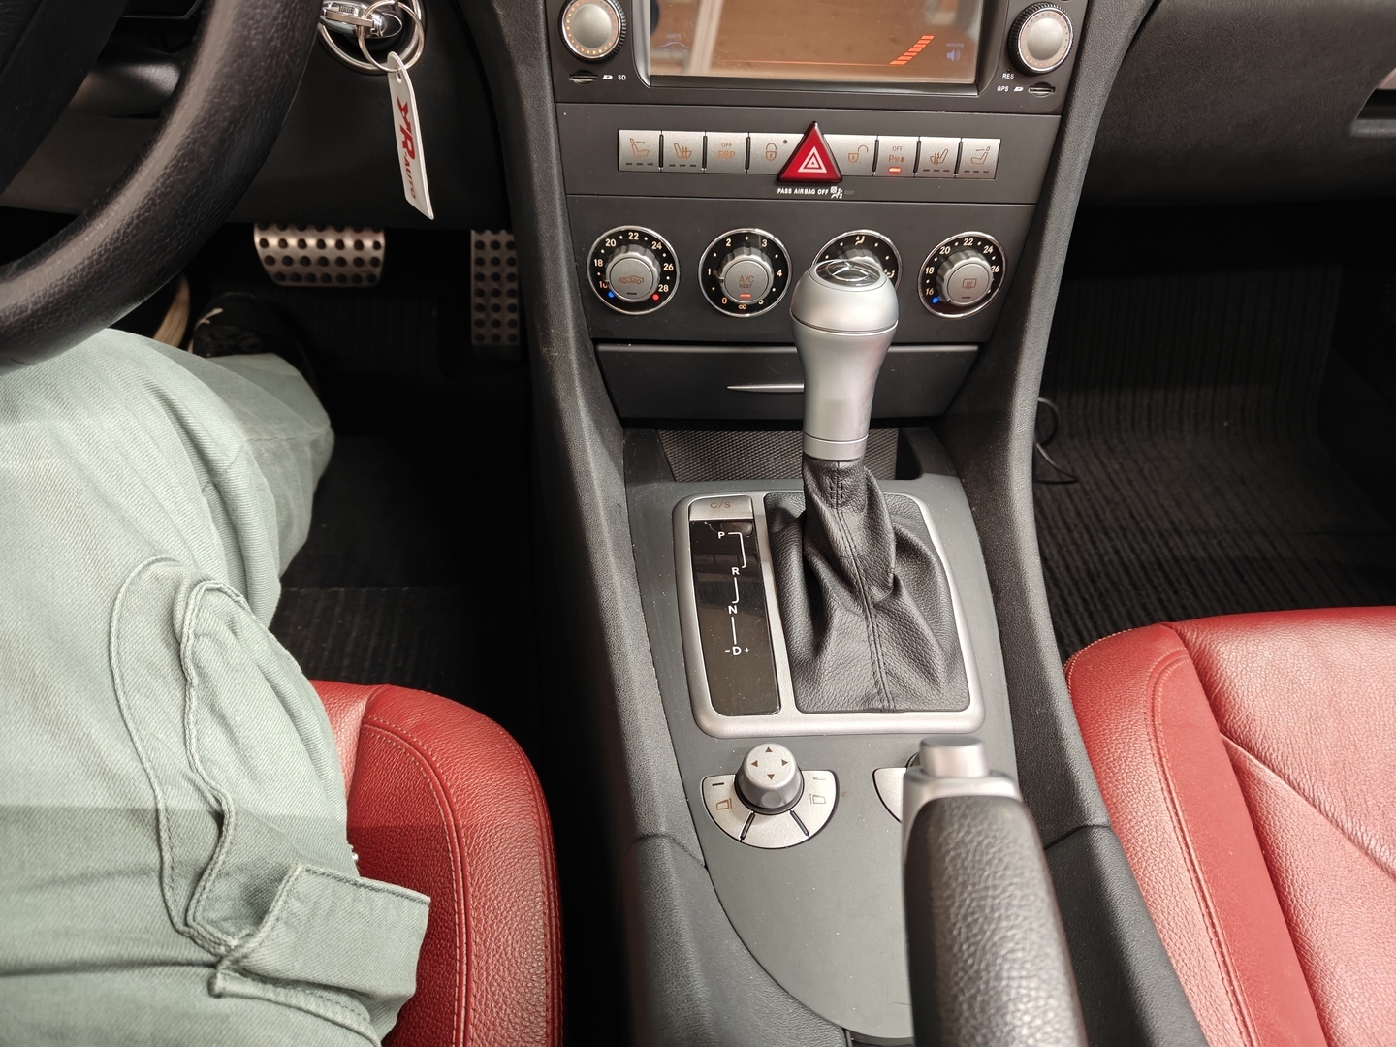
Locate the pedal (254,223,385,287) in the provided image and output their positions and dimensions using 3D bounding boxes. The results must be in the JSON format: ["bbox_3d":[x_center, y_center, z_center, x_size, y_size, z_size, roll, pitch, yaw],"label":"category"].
[{"bbox_3d":[-0.353,-0.256,0.914,0.122,0.075,0.030,0,0,-4],"label":"pedal"}]

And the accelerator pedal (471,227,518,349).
[{"bbox_3d":[-0.198,-0.238,0.953,0.048,0.025,0.135,0,87,-4],"label":"accelerator pedal"}]

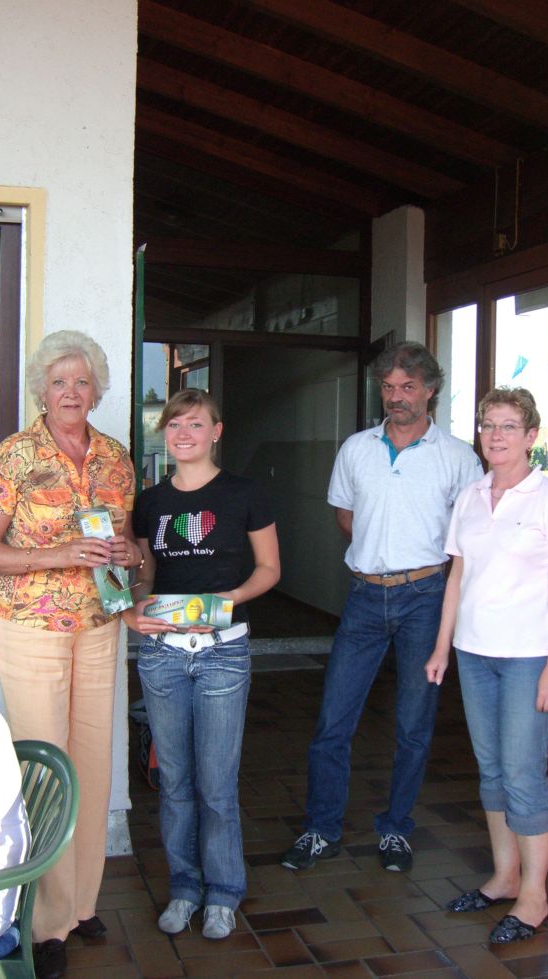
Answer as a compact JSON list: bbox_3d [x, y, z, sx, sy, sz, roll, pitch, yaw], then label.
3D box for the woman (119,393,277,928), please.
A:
[{"bbox_3d":[-0.225,0.509,3.293,0.480,1.616,0.370,1,2,-3],"label":"woman"}]

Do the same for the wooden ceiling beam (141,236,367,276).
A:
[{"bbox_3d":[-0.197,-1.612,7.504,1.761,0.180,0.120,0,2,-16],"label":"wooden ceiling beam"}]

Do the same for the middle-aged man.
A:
[{"bbox_3d":[0.380,0.391,3.864,0.620,1.839,0.450,1,2,22],"label":"middle-aged man"}]

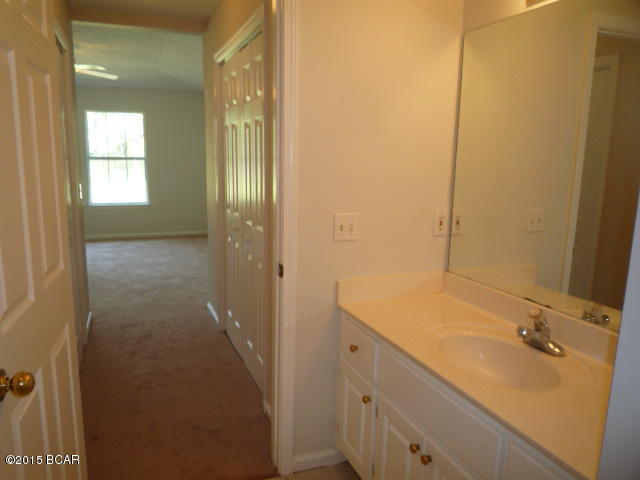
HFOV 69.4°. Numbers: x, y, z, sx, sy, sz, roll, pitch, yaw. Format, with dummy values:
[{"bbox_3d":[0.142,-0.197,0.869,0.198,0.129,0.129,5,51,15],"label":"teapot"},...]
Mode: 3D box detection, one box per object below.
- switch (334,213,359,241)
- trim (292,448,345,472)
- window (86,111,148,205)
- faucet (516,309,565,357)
[{"bbox_3d":[0.114,-0.055,1.994,0.115,0.117,0.010,-3,11,-23],"label":"switch"},{"bbox_3d":[-0.010,1.021,2.137,0.260,0.069,0.015,-3,11,-23],"label":"trim"},{"bbox_3d":[-3.284,-1.307,7.530,0.874,1.480,0.100,-3,11,-23],"label":"window"},{"bbox_3d":[0.737,0.306,1.571,0.170,0.150,0.155,-3,11,-23],"label":"faucet"}]

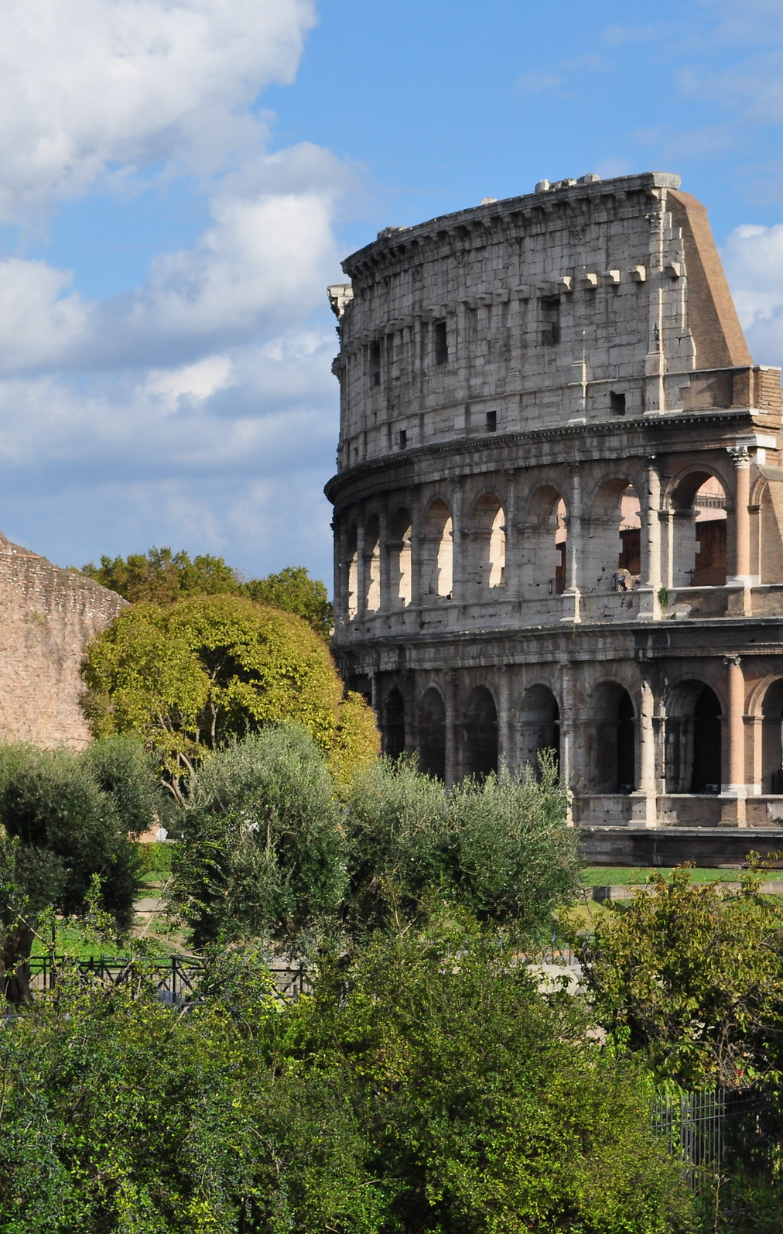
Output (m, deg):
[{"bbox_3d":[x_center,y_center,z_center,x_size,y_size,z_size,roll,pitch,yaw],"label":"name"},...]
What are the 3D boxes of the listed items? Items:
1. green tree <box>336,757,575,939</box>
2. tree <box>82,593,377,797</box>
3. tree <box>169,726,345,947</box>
[{"bbox_3d":[1.542,5.591,89.000,5.302,4.981,4.600,1,-3,0],"label":"green tree"},{"bbox_3d":[-4.407,2.971,109.000,7.989,7.241,7.500,1,-3,0],"label":"tree"},{"bbox_3d":[-2.890,5.198,87.000,3.926,5.654,4.000,1,-3,0],"label":"tree"}]

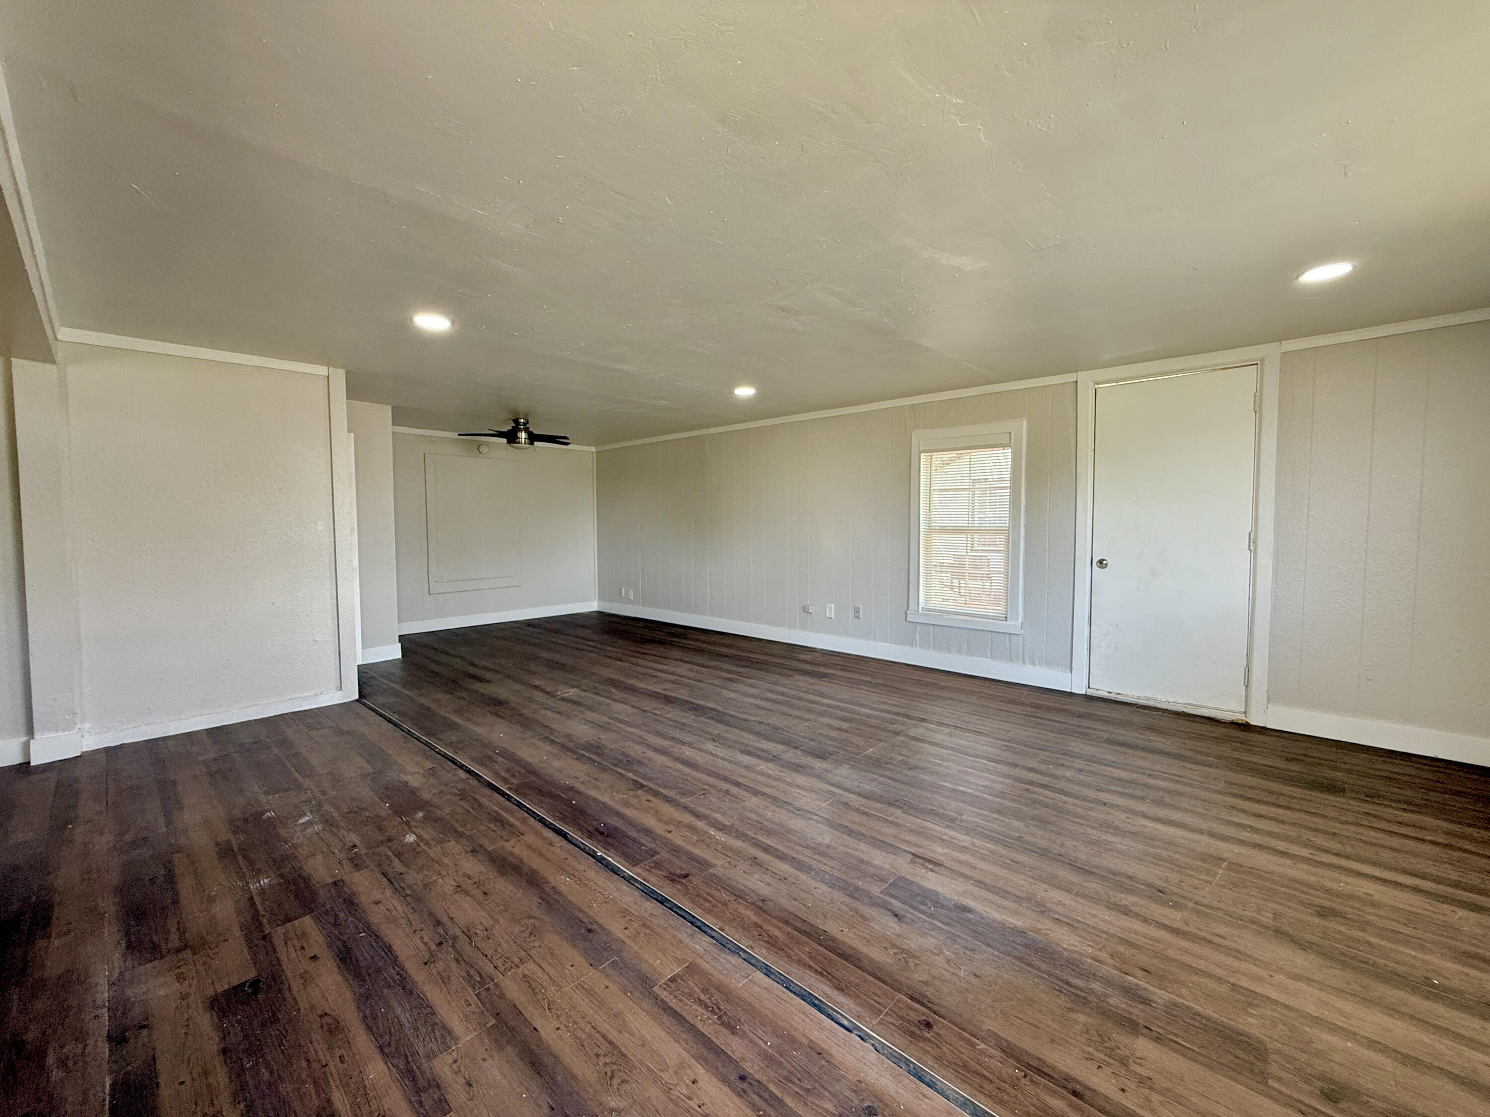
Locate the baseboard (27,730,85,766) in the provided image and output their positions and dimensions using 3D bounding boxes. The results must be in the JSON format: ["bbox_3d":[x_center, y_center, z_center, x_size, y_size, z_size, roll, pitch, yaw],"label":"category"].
[{"bbox_3d":[-3.437,0.948,3.009,0.022,0.124,0.163,3,4,44],"label":"baseboard"}]

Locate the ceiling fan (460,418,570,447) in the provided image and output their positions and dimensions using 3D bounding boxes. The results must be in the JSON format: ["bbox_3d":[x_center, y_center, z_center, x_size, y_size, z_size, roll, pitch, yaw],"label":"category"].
[{"bbox_3d":[-2.219,-1.224,5.904,1.200,0.300,1.200,3,4,44],"label":"ceiling fan"}]

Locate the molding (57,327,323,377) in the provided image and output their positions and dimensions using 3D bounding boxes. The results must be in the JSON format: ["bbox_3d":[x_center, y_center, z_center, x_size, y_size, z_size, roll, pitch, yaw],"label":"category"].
[{"bbox_3d":[-3.057,-1.169,3.445,0.022,0.061,1.143,3,4,44],"label":"molding"}]

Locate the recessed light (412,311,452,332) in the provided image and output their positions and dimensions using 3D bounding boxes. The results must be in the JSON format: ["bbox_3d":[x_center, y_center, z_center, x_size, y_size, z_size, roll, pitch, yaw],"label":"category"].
[{"bbox_3d":[-1.573,-1.184,3.027,0.175,0.022,0.175,3,4,44],"label":"recessed light"}]

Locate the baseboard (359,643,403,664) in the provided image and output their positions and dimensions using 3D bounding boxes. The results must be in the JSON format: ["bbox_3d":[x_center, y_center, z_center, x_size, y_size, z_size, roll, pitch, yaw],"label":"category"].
[{"bbox_3d":[-3.148,0.831,5.211,0.020,0.129,0.325,3,4,44],"label":"baseboard"}]

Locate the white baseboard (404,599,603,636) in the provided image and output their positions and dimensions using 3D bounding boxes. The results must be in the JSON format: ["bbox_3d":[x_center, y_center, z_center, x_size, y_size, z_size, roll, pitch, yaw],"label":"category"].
[{"bbox_3d":[-2.906,0.718,7.377,0.020,0.133,2.622,3,4,44],"label":"white baseboard"}]

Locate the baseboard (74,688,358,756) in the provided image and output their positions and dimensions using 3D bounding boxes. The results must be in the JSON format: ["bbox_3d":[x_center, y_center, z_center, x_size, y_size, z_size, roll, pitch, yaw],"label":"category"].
[{"bbox_3d":[-3.026,0.940,3.580,0.022,0.079,1.230,3,4,44],"label":"baseboard"}]

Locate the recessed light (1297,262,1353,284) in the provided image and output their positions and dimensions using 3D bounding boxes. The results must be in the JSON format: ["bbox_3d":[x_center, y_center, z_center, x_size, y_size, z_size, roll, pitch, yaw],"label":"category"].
[{"bbox_3d":[2.374,-1.164,2.466,0.175,0.022,0.175,3,4,44],"label":"recessed light"}]

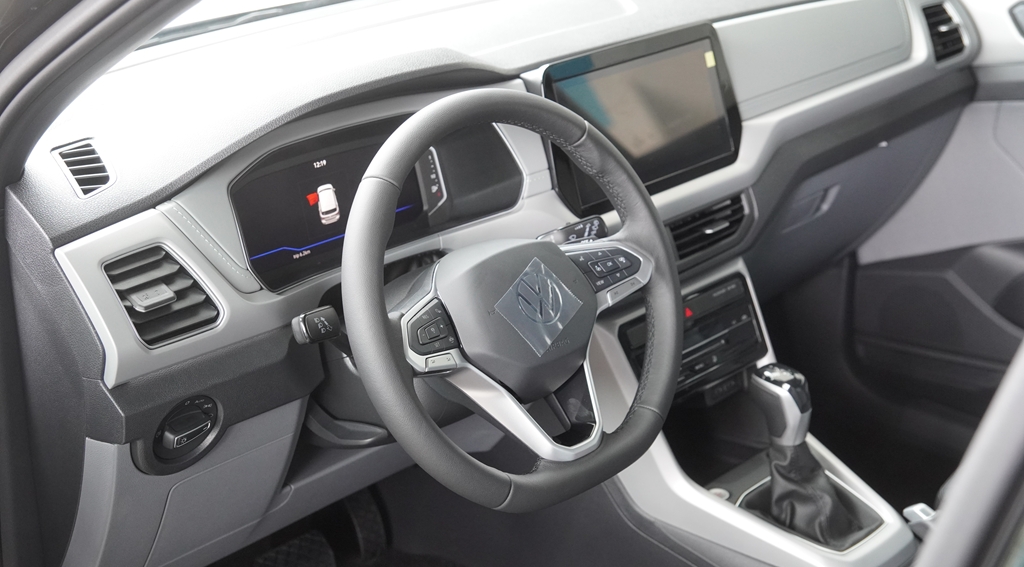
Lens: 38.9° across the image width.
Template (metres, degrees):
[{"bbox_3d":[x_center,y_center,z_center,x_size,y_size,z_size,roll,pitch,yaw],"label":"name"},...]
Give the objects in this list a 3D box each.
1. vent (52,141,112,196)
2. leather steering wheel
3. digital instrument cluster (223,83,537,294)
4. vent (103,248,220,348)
[{"bbox_3d":[-0.344,-0.092,1.168,0.040,0.020,0.100,-7,33,-25],"label":"vent"},{"bbox_3d":[-0.002,0.011,1.275,0.370,0.362,0.100,-22,4,-41],"label":"leather steering wheel"},{"bbox_3d":[-0.122,-0.095,1.352,0.355,0.140,0.050,-22,13,-41],"label":"digital instrument cluster"},{"bbox_3d":[-0.287,0.007,1.174,0.095,0.082,0.035,-22,9,-41],"label":"vent"}]

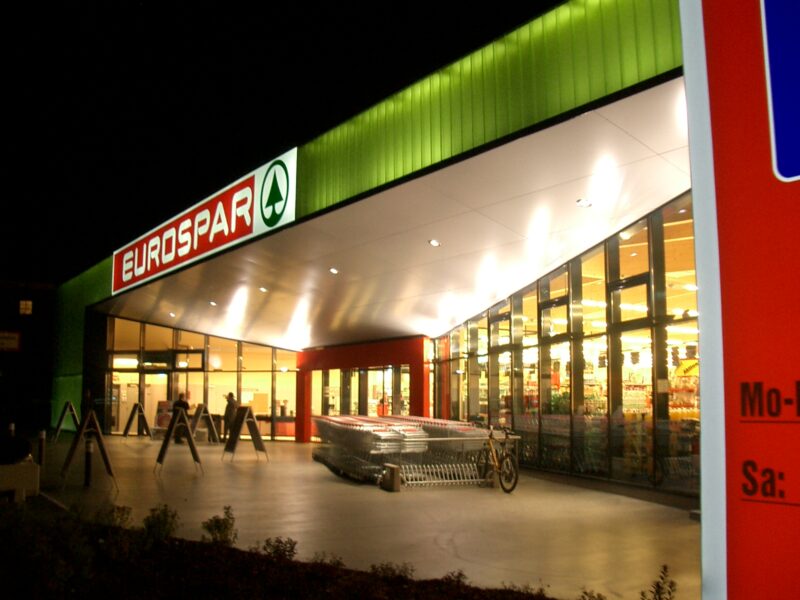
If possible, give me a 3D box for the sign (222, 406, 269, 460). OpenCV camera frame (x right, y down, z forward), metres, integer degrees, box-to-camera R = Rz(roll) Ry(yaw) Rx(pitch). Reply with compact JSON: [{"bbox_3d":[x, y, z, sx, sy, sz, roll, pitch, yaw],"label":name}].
[{"bbox_3d":[-3.810,3.305,19.938,0.900,1.330,0.670,4,-8,-30],"label":"sign"}]

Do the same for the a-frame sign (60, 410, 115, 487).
[{"bbox_3d":[-5.444,2.612,14.215,0.900,1.330,0.670,3,-7,-25],"label":"a-frame sign"}]

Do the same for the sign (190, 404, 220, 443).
[{"bbox_3d":[-6.592,4.153,27.064,0.900,1.330,0.670,4,-8,-30],"label":"sign"}]

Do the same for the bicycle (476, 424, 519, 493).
[{"bbox_3d":[1.635,2.751,14.021,0.600,1.040,1.740,2,-7,-19],"label":"bicycle"}]

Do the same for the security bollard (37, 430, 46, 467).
[{"bbox_3d":[-8.030,3.316,18.175,0.160,0.800,0.160,0,-7,0],"label":"security bollard"}]

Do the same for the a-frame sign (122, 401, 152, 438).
[{"bbox_3d":[-9.713,4.498,30.026,0.900,1.330,0.670,4,-8,-30],"label":"a-frame sign"}]

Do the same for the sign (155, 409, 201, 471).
[{"bbox_3d":[-4.540,2.911,16.664,0.900,1.330,0.670,3,-7,-25],"label":"sign"}]

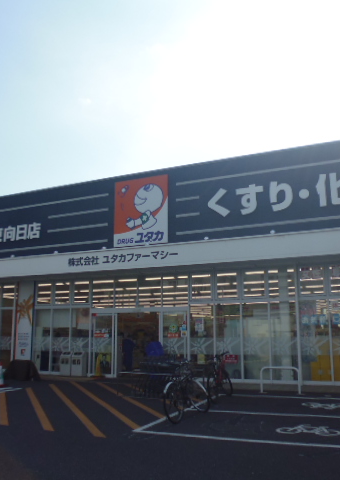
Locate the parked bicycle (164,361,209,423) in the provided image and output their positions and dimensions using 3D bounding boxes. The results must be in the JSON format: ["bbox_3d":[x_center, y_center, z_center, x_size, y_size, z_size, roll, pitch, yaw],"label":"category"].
[{"bbox_3d":[0.324,2.734,8.141,0.560,1.020,1.800,-6,-13,27],"label":"parked bicycle"}]

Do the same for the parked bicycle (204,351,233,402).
[{"bbox_3d":[1.184,3.154,10.266,0.560,1.040,1.780,-5,-13,23],"label":"parked bicycle"}]

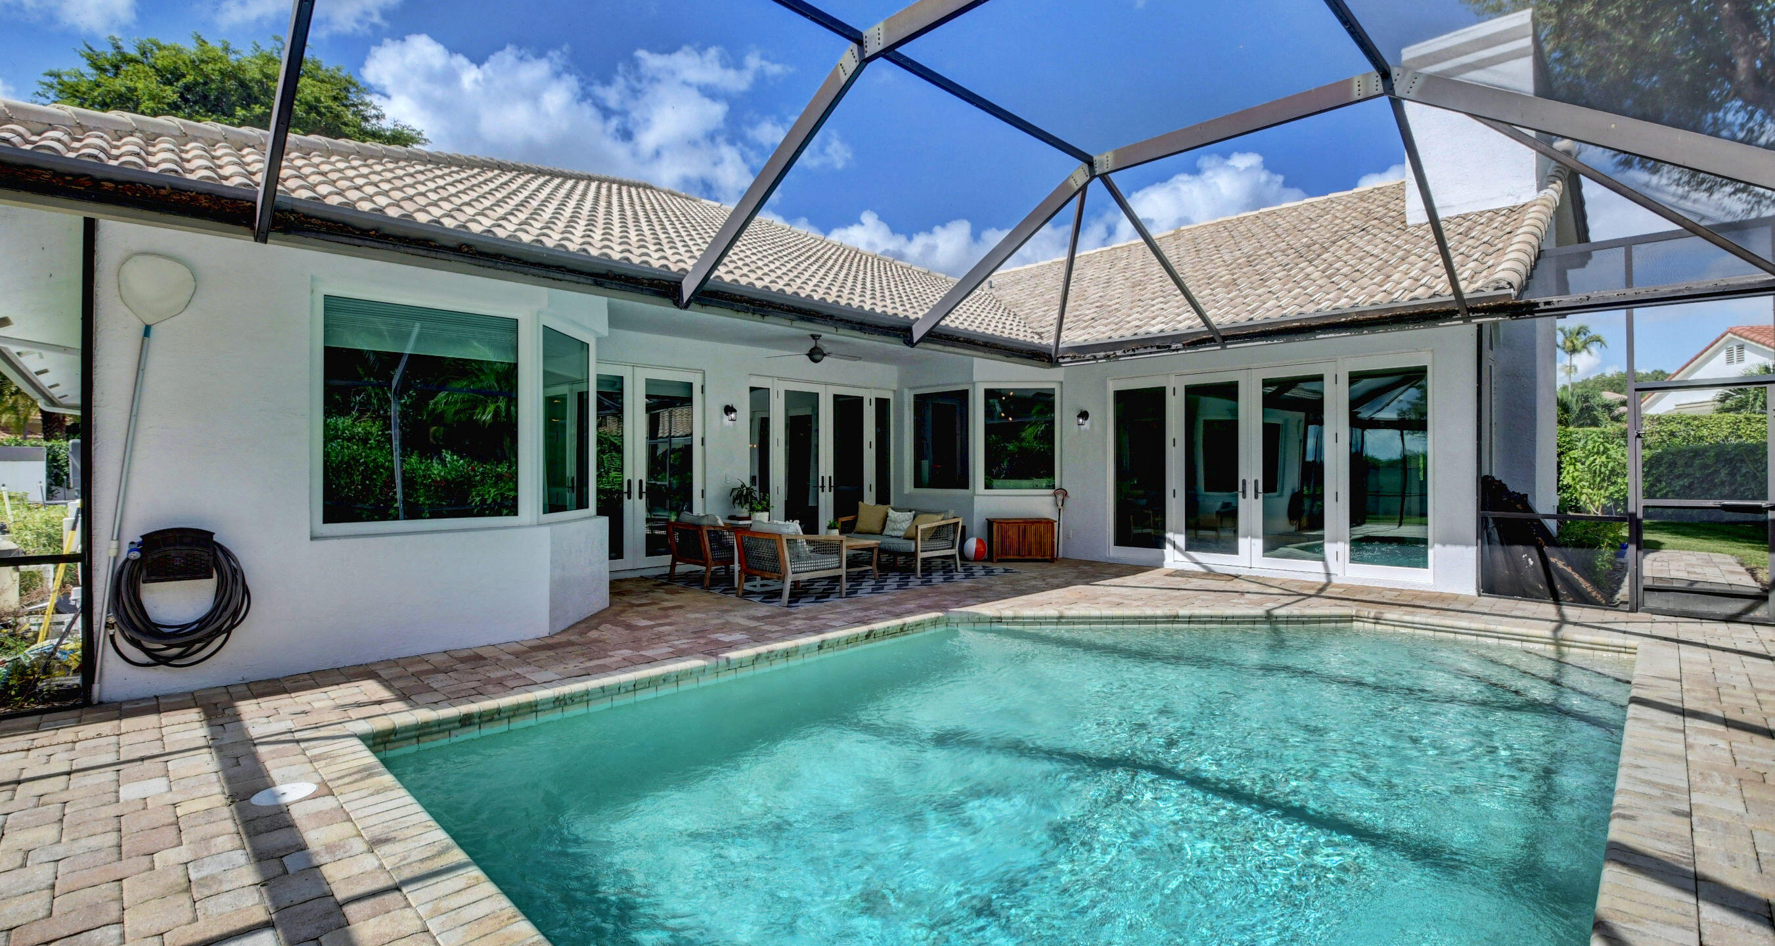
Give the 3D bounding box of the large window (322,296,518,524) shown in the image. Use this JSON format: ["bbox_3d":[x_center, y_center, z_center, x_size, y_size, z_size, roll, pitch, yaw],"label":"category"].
[{"bbox_3d":[-3.248,-0.417,5.230,1.198,1.525,0.100,0,0,-43],"label":"large window"}]

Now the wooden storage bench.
[{"bbox_3d":[1.900,0.959,10.430,0.900,0.585,0.470,0,0,-2],"label":"wooden storage bench"}]

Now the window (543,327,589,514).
[{"bbox_3d":[-2.730,-0.415,6.340,0.100,1.510,0.920,0,0,0],"label":"window"}]

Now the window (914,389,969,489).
[{"bbox_3d":[0.813,-0.501,11.220,1.080,1.500,0.100,0,0,43],"label":"window"}]

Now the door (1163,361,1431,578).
[{"bbox_3d":[4.722,-0.055,8.824,2.891,2.430,0.120,0,0,43],"label":"door"}]

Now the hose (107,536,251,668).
[{"bbox_3d":[-4.042,0.708,4.244,0.581,0.775,0.200,0,0,-43],"label":"hose"}]

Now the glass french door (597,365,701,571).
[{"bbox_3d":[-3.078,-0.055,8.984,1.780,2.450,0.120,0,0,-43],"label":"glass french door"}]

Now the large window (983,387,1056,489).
[{"bbox_3d":[1.914,-0.487,10.796,1.150,1.550,0.120,0,0,-2],"label":"large window"}]

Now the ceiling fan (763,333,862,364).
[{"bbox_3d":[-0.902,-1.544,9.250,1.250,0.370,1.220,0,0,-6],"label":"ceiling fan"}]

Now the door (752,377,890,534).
[{"bbox_3d":[-0.888,-0.053,11.024,0.120,2.480,2.780,0,0,43],"label":"door"}]

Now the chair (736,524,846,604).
[{"bbox_3d":[-1.001,0.873,7.487,0.800,0.770,0.830,0,0,43],"label":"chair"}]

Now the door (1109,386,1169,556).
[{"bbox_3d":[3.405,-0.065,10.034,0.880,2.420,0.110,0,0,43],"label":"door"}]

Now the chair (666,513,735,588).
[{"bbox_3d":[-1.963,0.870,8.493,0.780,0.770,0.800,0,0,43],"label":"chair"}]

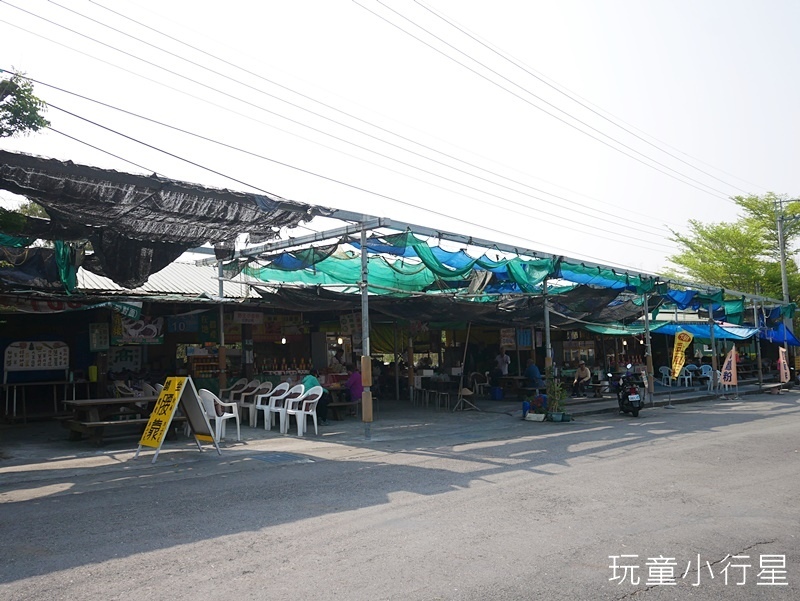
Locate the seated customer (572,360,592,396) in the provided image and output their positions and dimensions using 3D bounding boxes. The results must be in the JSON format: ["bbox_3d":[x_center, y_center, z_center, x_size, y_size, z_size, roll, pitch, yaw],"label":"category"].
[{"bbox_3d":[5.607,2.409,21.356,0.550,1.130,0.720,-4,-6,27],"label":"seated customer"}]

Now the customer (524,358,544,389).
[{"bbox_3d":[3.825,2.269,19.800,0.500,1.200,0.720,3,-6,-45],"label":"customer"}]

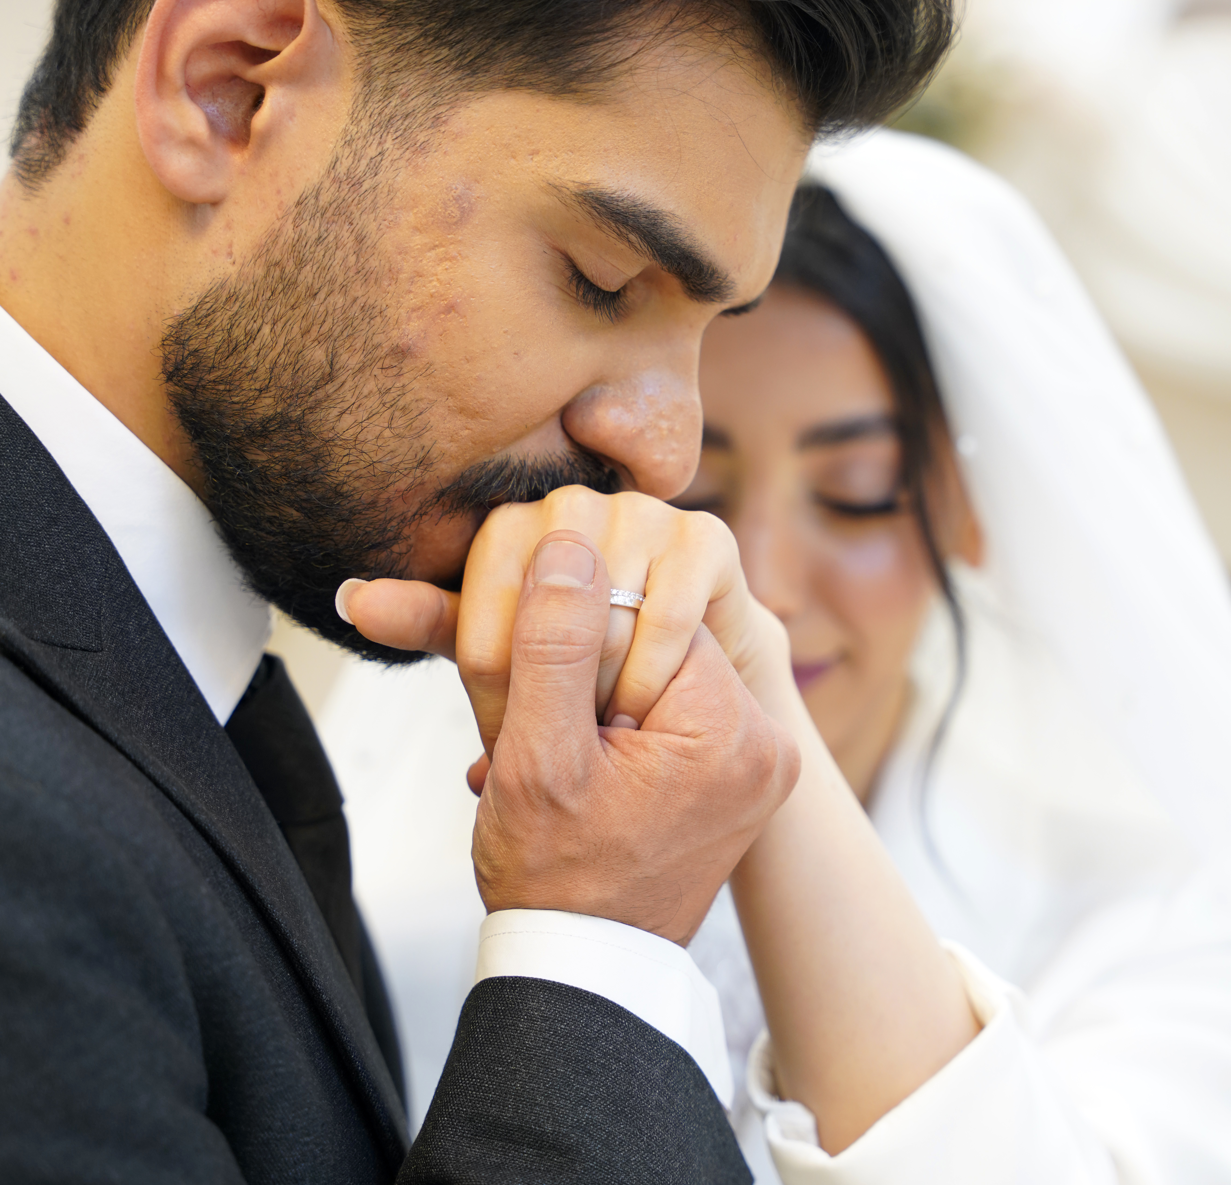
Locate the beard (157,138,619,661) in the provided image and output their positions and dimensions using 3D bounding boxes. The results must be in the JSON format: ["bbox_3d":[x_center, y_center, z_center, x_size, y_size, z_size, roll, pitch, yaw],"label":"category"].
[{"bbox_3d":[-0.044,-0.042,0.919,0.098,0.110,0.140,42,11,19],"label":"beard"}]

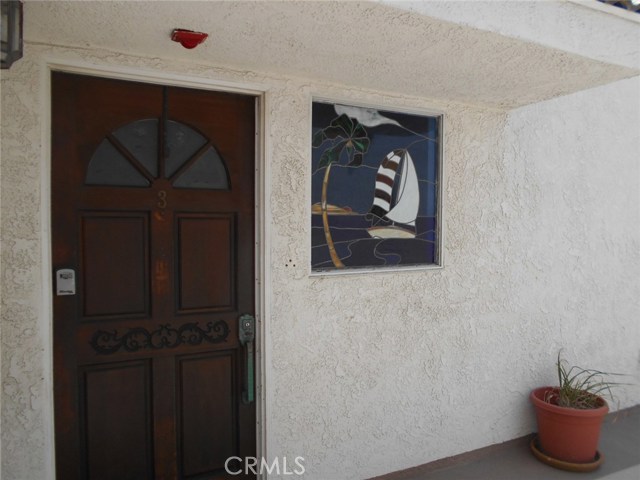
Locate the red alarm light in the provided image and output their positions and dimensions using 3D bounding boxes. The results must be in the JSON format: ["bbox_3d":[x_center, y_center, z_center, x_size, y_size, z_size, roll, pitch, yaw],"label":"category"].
[{"bbox_3d":[-0.521,-0.780,1.915,0.128,0.061,0.122,-1,1,-25],"label":"red alarm light"}]

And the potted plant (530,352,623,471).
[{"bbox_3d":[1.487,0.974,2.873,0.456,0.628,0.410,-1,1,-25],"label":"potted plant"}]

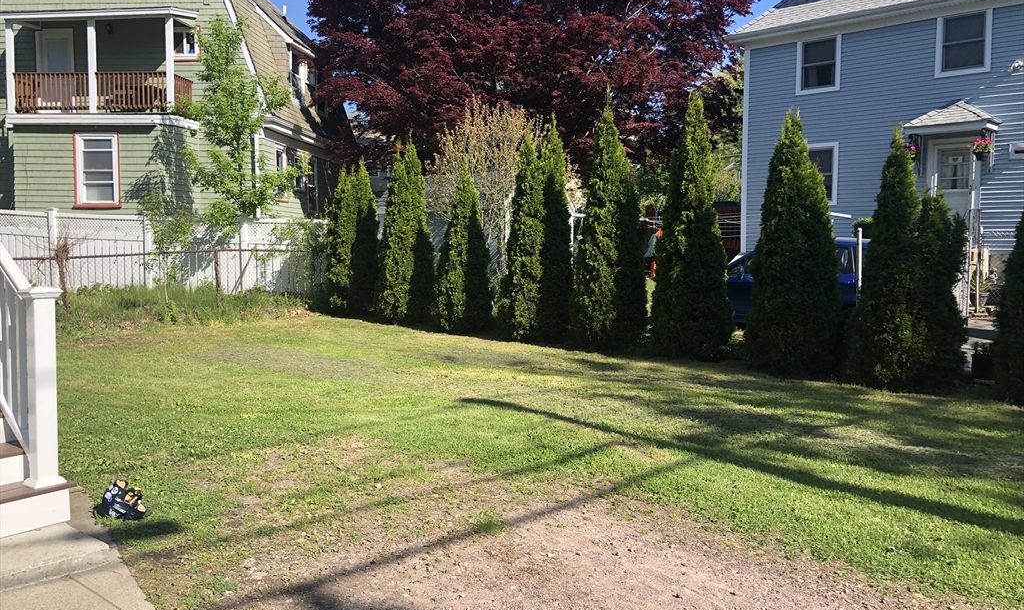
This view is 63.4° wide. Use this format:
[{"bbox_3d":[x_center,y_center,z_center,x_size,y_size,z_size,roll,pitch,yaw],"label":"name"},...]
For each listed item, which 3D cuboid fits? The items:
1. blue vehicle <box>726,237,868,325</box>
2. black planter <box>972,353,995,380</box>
[{"bbox_3d":[4.698,-0.265,13.664,4.400,1.670,1.800,4,5,43],"label":"blue vehicle"},{"bbox_3d":[5.417,0.712,9.424,0.280,0.270,0.280,2,5,30],"label":"black planter"}]

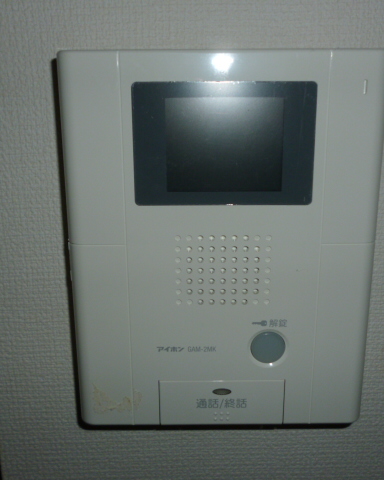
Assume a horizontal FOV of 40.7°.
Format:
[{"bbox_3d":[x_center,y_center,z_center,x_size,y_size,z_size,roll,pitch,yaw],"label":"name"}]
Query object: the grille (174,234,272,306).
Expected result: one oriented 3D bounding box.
[{"bbox_3d":[0.015,0.014,0.248,0.046,0.035,0.005,0,14,1],"label":"grille"}]

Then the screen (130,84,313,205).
[{"bbox_3d":[0.014,-0.043,0.234,0.081,0.055,0.008,0,14,1],"label":"screen"}]

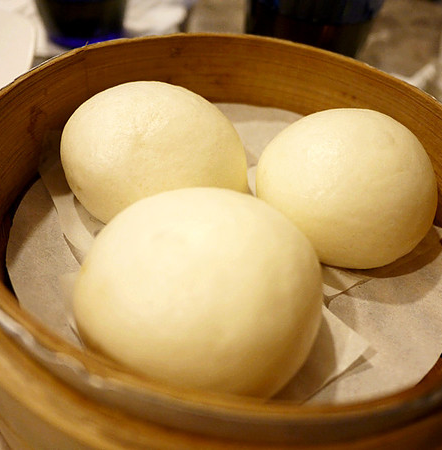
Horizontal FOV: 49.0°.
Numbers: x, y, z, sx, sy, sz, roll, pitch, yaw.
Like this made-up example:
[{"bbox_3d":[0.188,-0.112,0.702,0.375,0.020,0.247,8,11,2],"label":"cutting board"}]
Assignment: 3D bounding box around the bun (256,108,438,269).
[{"bbox_3d":[0.046,-0.016,0.175,0.065,0.047,0.065,8,45,0],"label":"bun"}]

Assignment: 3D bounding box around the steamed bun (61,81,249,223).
[{"bbox_3d":[-0.024,-0.027,0.180,0.067,0.044,0.067,8,45,0],"label":"steamed bun"}]

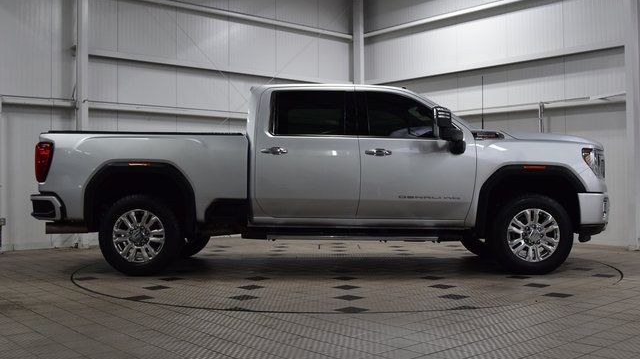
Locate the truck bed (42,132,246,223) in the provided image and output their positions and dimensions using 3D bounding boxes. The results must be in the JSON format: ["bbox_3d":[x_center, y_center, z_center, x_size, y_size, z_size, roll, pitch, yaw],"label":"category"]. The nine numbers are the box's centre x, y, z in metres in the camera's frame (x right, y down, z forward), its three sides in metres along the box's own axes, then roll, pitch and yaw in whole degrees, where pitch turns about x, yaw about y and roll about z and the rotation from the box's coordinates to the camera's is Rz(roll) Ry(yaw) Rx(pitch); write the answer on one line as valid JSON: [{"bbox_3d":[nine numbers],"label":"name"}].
[{"bbox_3d":[-1.827,-0.017,7.520,2.194,0.947,2.060,0,-1,0],"label":"truck bed"}]

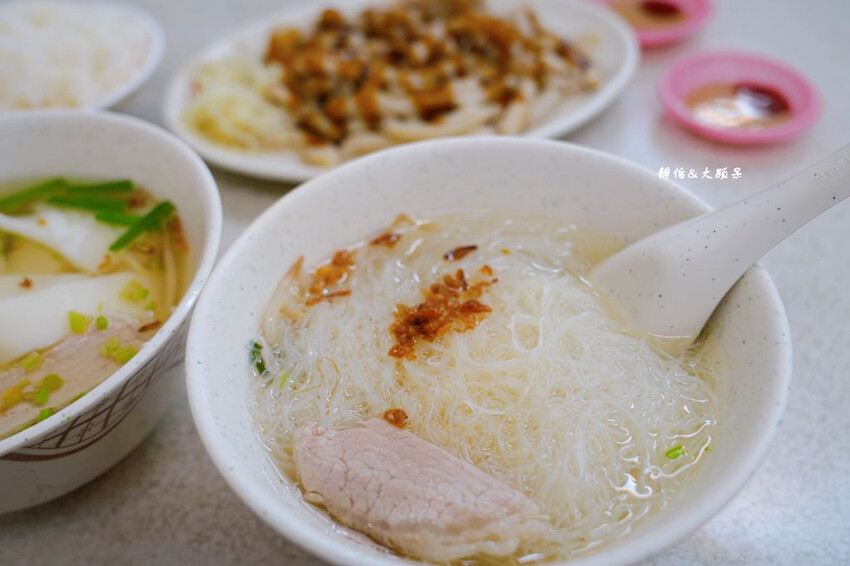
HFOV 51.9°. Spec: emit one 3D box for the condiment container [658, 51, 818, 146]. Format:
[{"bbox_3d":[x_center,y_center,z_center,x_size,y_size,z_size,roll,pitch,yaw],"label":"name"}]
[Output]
[{"bbox_3d":[0.161,-0.088,0.452,0.080,0.023,0.080,-5,45,0],"label":"condiment container"}]

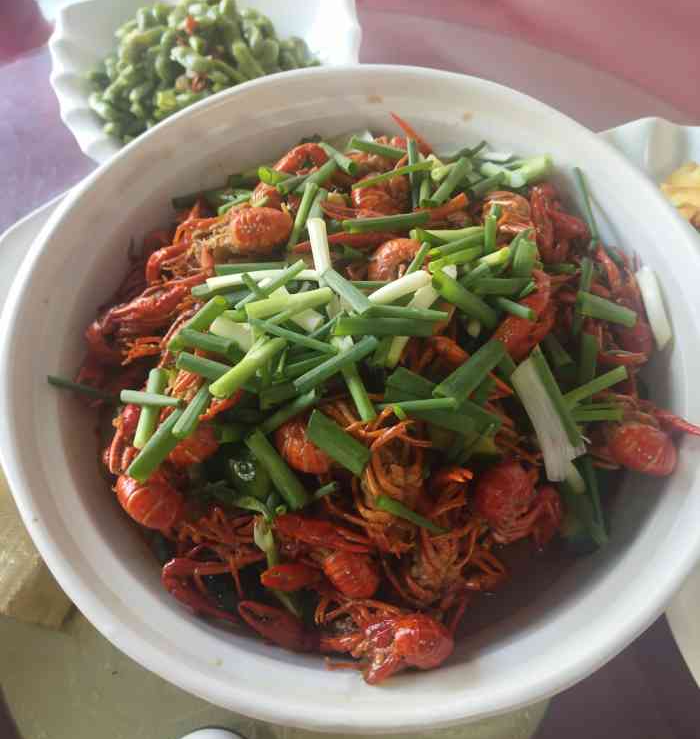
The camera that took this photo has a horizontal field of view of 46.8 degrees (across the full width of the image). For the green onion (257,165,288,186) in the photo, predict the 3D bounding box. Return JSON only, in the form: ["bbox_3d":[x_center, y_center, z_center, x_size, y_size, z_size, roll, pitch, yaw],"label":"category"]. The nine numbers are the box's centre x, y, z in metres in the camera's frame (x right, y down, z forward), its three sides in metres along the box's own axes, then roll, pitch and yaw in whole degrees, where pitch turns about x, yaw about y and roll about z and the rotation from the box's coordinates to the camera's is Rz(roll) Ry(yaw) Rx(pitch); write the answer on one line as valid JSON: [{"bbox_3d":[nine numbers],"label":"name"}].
[{"bbox_3d":[-0.038,-0.102,0.435,0.023,0.006,0.007,7,64,9],"label":"green onion"}]

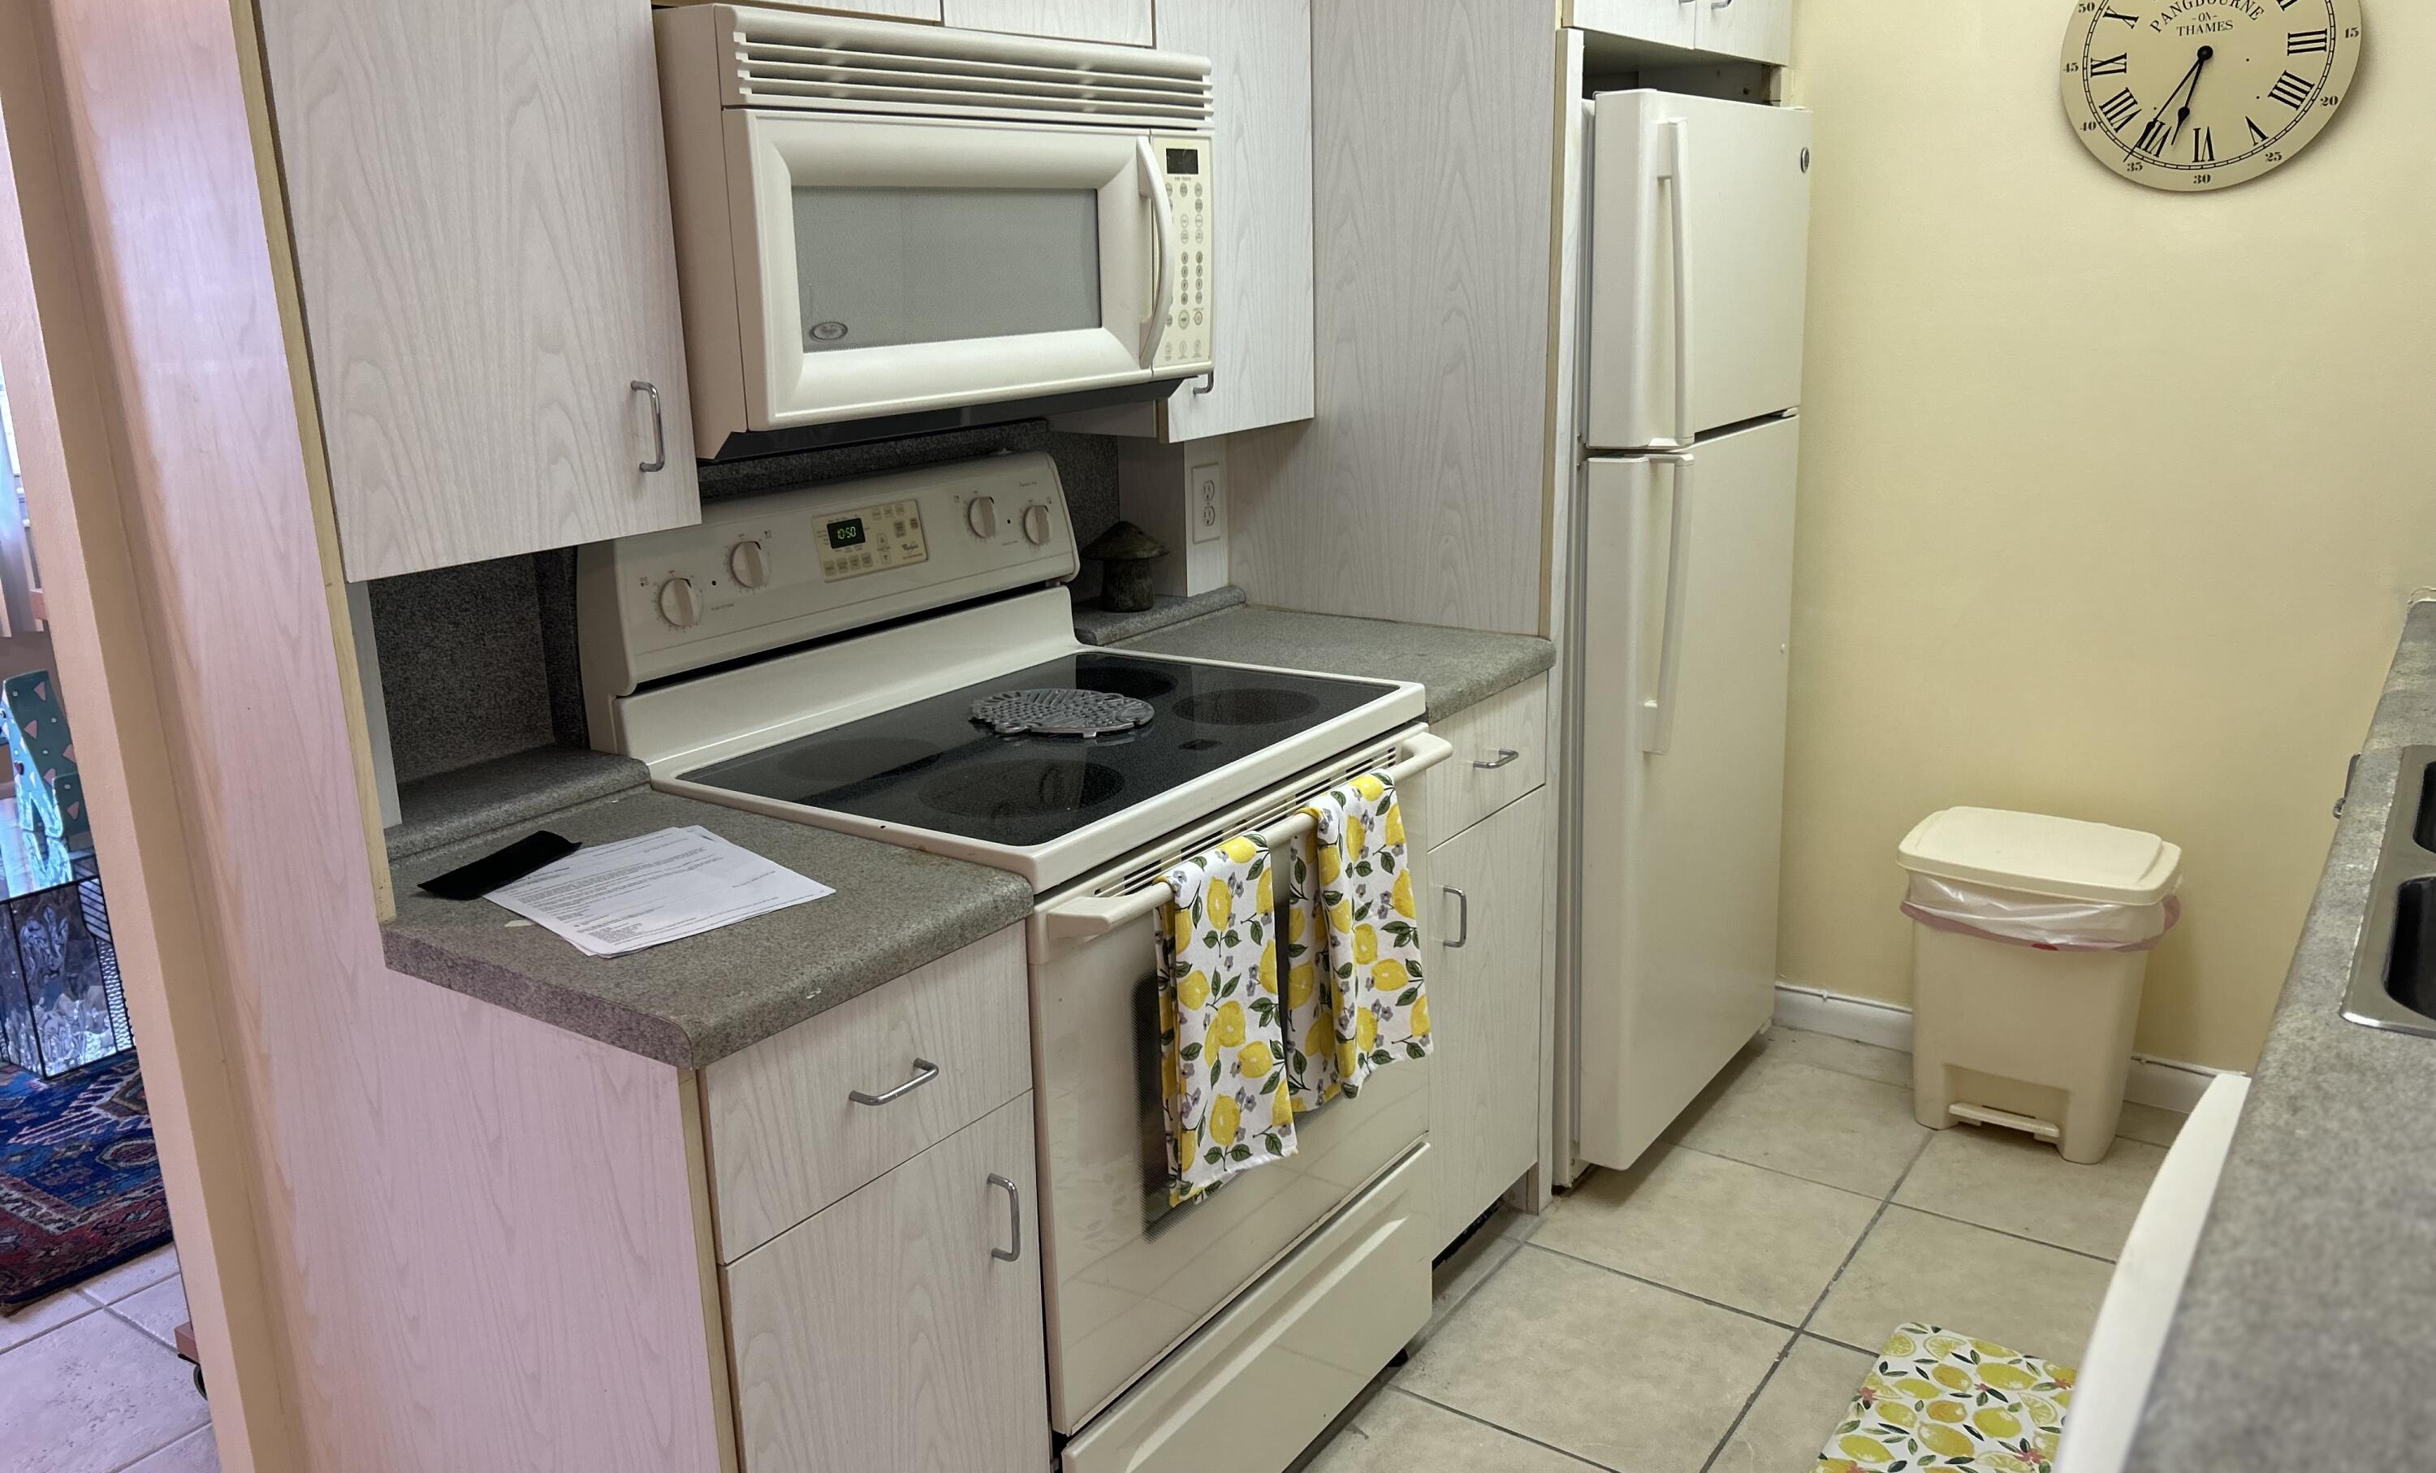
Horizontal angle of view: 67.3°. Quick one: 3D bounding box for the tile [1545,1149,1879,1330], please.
[{"bbox_3d":[0.750,0.747,2.791,0.407,0.010,0.407,9,18,34],"label":"tile"}]

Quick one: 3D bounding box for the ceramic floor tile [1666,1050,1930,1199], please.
[{"bbox_3d":[0.988,0.652,3.115,0.407,0.010,0.407,9,18,34],"label":"ceramic floor tile"}]

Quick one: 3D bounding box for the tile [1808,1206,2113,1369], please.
[{"bbox_3d":[1.088,0.801,2.559,0.407,0.010,0.407,9,18,34],"label":"tile"}]

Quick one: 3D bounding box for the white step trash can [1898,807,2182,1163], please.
[{"bbox_3d":[1.333,0.409,3.015,0.371,0.495,0.260,9,18,34],"label":"white step trash can"}]

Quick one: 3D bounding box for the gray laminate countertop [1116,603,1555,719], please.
[{"bbox_3d":[0.155,-0.108,2.584,0.531,0.041,0.371,9,18,34],"label":"gray laminate countertop"}]

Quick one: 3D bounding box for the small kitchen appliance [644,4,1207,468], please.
[{"bbox_3d":[-0.383,-0.579,2.130,0.403,0.418,0.752,9,18,34],"label":"small kitchen appliance"}]

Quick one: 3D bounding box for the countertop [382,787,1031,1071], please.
[{"bbox_3d":[-0.506,0.155,1.683,0.531,0.041,0.388,9,18,34],"label":"countertop"}]

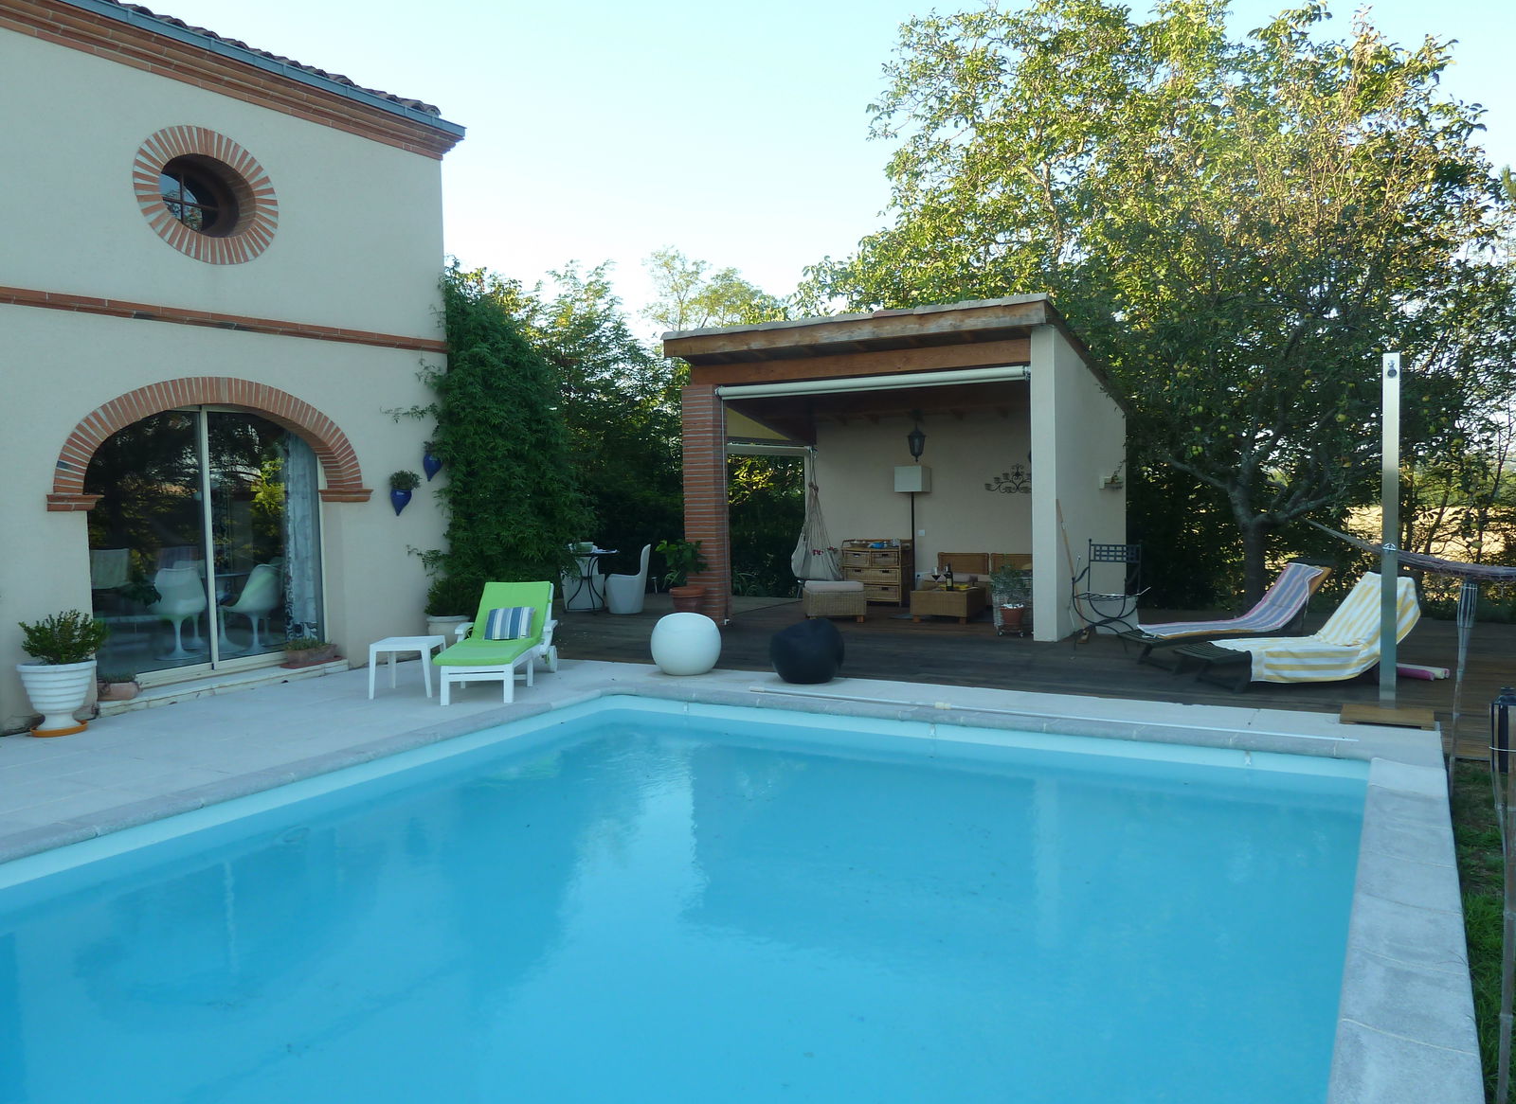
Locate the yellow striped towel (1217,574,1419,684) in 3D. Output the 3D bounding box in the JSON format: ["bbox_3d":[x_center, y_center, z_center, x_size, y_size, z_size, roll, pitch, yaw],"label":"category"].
[{"bbox_3d":[4.502,0.617,8.910,1.550,0.790,0.620,-2,4,-11],"label":"yellow striped towel"}]

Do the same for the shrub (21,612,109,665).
[{"bbox_3d":[-4.583,0.591,7.219,0.470,0.380,0.490,0,4,31],"label":"shrub"}]

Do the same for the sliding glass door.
[{"bbox_3d":[-4.485,-0.090,8.953,0.100,2.201,2.081,1,4,33],"label":"sliding glass door"}]

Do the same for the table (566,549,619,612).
[{"bbox_3d":[-2.110,0.370,13.598,0.700,0.730,0.700,-2,4,0],"label":"table"}]

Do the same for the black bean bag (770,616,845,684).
[{"bbox_3d":[0.388,0.767,8.694,0.589,0.514,0.589,-3,4,-30],"label":"black bean bag"}]

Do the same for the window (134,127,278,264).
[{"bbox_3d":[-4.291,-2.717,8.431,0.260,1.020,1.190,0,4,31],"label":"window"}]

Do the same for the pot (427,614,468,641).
[{"bbox_3d":[-2.843,0.785,10.096,0.390,0.370,0.390,-2,4,0],"label":"pot"}]

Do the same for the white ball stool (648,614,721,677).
[{"bbox_3d":[-0.595,0.767,9.110,0.575,0.485,0.575,-2,4,-4],"label":"white ball stool"}]

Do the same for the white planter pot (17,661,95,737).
[{"bbox_3d":[-4.634,0.970,7.255,0.450,0.450,0.450,-2,4,0],"label":"white planter pot"}]

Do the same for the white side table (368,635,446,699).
[{"bbox_3d":[-2.753,0.907,8.614,0.470,0.410,0.470,-2,3,0],"label":"white side table"}]

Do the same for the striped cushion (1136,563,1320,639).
[{"bbox_3d":[3.728,0.376,8.678,1.290,0.500,0.580,-2,4,-4],"label":"striped cushion"}]

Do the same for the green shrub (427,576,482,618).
[{"bbox_3d":[-2.879,0.427,10.375,0.520,0.400,0.520,1,4,33],"label":"green shrub"}]

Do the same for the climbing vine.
[{"bbox_3d":[-2.658,-1.085,10.773,1.200,3.500,1.650,0,4,31],"label":"climbing vine"}]

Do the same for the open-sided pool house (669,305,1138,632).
[{"bbox_3d":[1.745,-0.885,12.786,4.256,3.282,3.628,0,4,29],"label":"open-sided pool house"}]

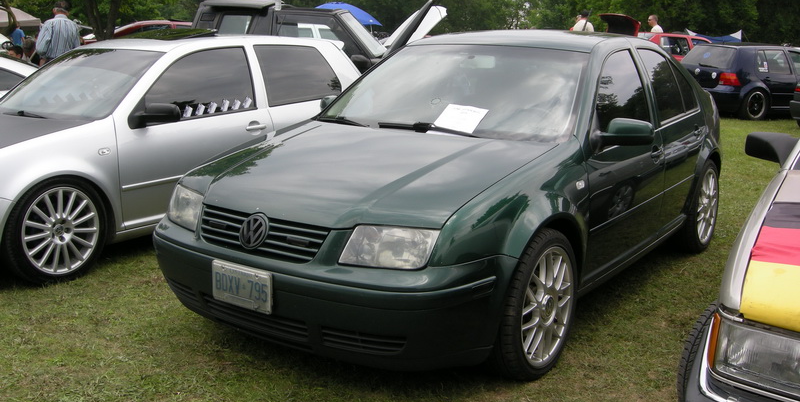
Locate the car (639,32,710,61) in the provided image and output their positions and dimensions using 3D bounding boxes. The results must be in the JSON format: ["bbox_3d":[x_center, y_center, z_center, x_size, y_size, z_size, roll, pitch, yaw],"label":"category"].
[{"bbox_3d":[6.034,-3.061,18.652,4.300,1.420,1.680,-3,13,-20],"label":"car"}]

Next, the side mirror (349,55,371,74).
[{"bbox_3d":[-0.451,-1.625,9.750,0.180,0.155,0.210,2,12,6],"label":"side mirror"}]

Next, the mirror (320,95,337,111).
[{"bbox_3d":[-0.404,-0.527,4.707,0.235,0.145,0.150,9,14,33],"label":"mirror"}]

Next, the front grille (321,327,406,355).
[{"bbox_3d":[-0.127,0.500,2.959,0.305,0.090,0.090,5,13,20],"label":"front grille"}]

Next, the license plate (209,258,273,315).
[{"bbox_3d":[-0.584,0.317,3.077,0.305,0.153,0.020,9,16,33],"label":"license plate"}]

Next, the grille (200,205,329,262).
[{"bbox_3d":[-0.536,0.116,3.129,0.640,0.150,0.090,9,14,33],"label":"grille"}]

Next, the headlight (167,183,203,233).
[{"bbox_3d":[-0.894,0.026,3.499,0.170,0.145,0.330,-10,16,-43],"label":"headlight"}]

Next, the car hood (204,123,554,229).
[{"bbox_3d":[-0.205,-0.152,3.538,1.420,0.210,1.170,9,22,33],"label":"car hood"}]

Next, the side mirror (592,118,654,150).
[{"bbox_3d":[1.018,-0.310,3.772,0.235,0.145,0.150,9,14,33],"label":"side mirror"}]

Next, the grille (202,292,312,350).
[{"bbox_3d":[-0.554,0.454,3.181,0.550,0.120,0.080,9,14,33],"label":"grille"}]

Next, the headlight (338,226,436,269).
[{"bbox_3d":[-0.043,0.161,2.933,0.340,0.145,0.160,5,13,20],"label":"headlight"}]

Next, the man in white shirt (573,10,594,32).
[{"bbox_3d":[3.848,-3.137,17.686,0.520,1.800,0.320,-2,12,-11],"label":"man in white shirt"}]

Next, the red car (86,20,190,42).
[{"bbox_3d":[-4.747,-2.866,16.530,4.300,1.420,1.720,-6,14,-28],"label":"red car"}]

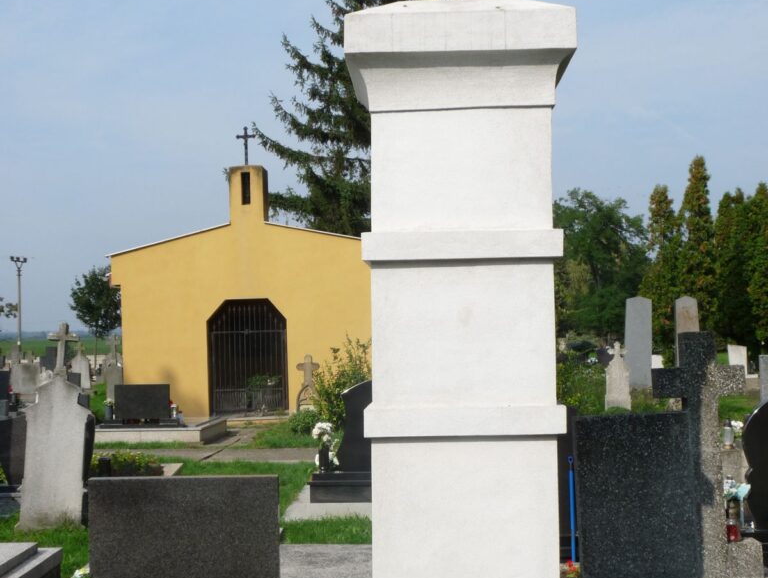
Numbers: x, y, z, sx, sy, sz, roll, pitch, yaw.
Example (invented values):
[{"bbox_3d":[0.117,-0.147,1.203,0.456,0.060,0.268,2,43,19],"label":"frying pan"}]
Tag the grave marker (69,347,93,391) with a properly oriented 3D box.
[{"bbox_3d":[-8.741,2.322,33.462,0.640,1.340,0.280,-1,-2,2],"label":"grave marker"}]

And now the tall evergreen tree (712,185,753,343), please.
[{"bbox_3d":[15.708,-0.789,52.000,1.850,7.400,1.850,-1,-2,0],"label":"tall evergreen tree"}]

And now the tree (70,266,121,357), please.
[{"bbox_3d":[-12.021,1.295,47.924,2.300,4.500,2.300,-1,-2,2],"label":"tree"}]

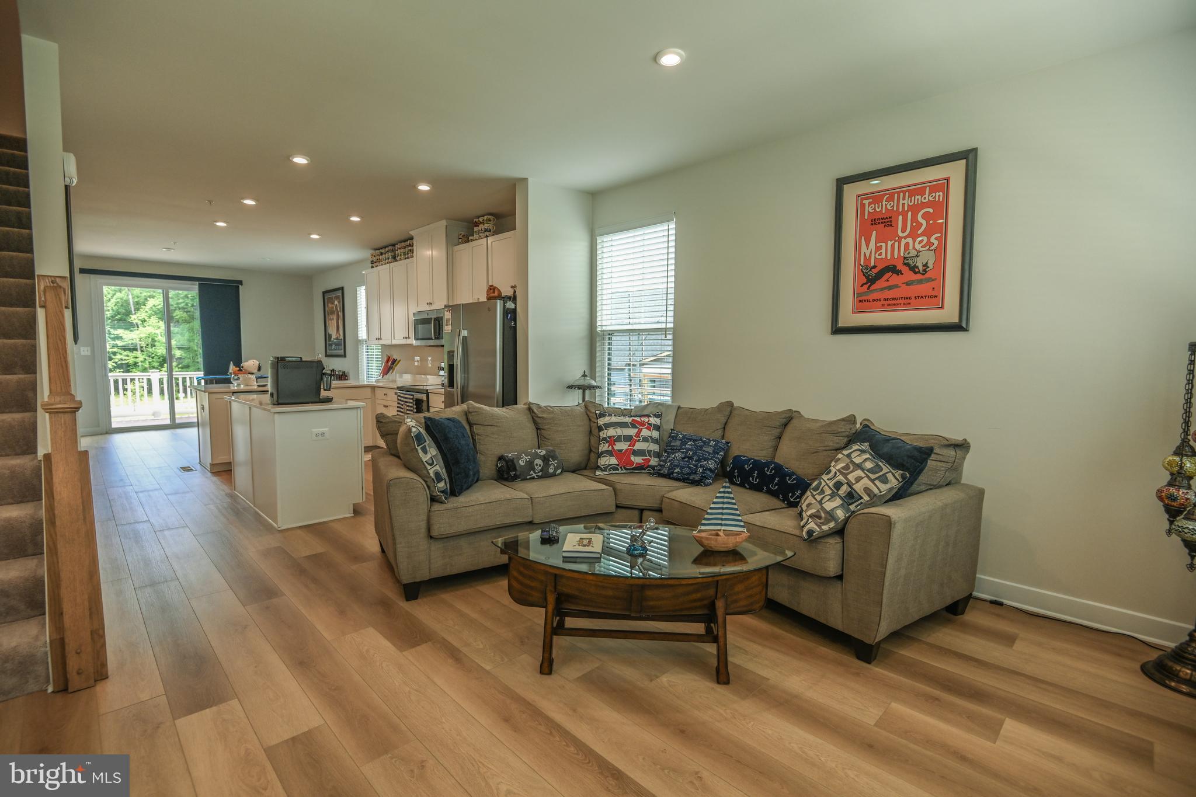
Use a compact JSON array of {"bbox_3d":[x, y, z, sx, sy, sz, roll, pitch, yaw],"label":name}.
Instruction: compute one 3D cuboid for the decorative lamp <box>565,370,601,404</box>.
[{"bbox_3d":[-0.125,0.013,4.505,0.300,0.500,0.300,0,5,0],"label":"decorative lamp"}]

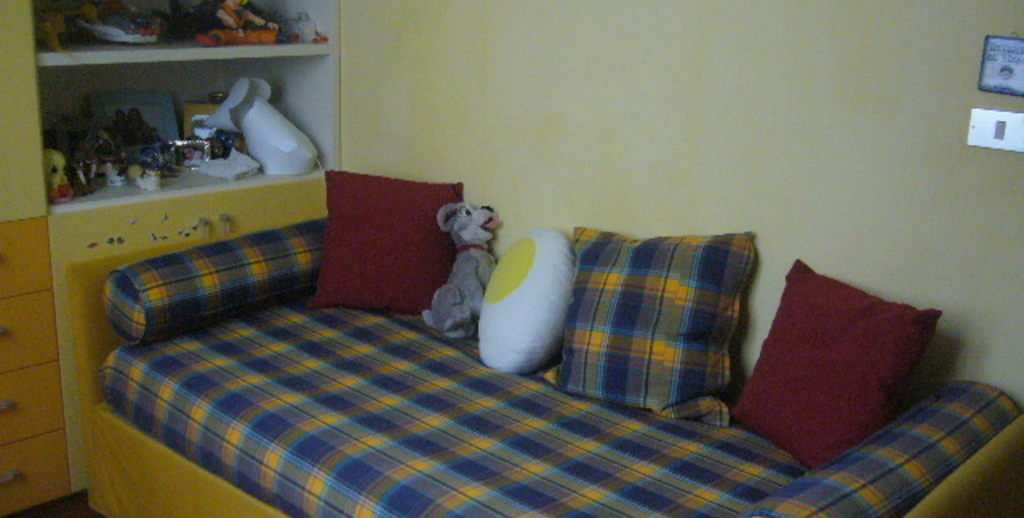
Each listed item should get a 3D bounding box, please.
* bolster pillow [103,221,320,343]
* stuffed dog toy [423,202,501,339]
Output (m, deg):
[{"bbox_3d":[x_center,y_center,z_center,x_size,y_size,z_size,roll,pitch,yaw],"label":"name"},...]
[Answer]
[{"bbox_3d":[-0.699,0.037,2.853,0.200,0.200,0.800,15,21,39],"label":"bolster pillow"},{"bbox_3d":[-0.136,0.022,2.754,0.205,0.348,0.150,4,15,6],"label":"stuffed dog toy"}]

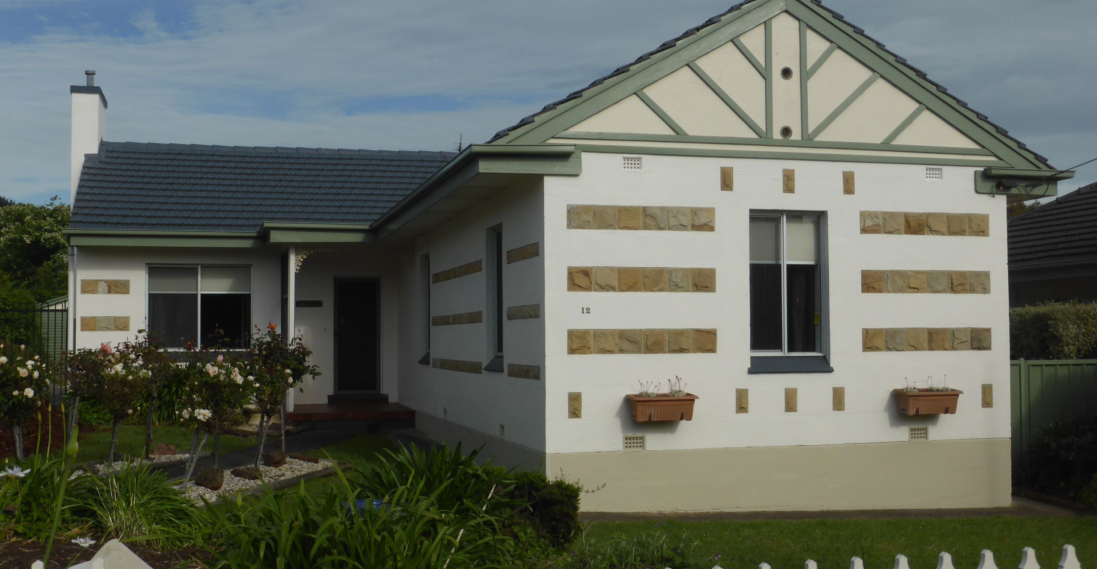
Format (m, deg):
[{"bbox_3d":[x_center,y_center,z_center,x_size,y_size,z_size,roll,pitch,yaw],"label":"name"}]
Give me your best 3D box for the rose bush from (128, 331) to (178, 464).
[{"bbox_3d":[-4.874,1.362,15.247,0.600,1.592,0.600,0,-3,-15],"label":"rose bush"}]

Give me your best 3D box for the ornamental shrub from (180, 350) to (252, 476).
[{"bbox_3d":[-3.723,1.478,13.853,0.760,1.464,0.760,0,-3,-15],"label":"ornamental shrub"}]

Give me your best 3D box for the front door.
[{"bbox_3d":[-3.467,0.932,22.401,0.830,2.090,0.070,0,-3,-15],"label":"front door"}]

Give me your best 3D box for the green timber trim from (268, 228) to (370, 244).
[{"bbox_3d":[-3.637,-0.768,19.693,1.647,0.213,0.090,0,-3,-15],"label":"green timber trim"}]

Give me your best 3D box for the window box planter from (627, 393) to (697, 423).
[{"bbox_3d":[1.188,1.284,12.891,0.730,0.277,0.220,0,-3,-15],"label":"window box planter"}]

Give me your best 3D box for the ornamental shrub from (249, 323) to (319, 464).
[{"bbox_3d":[-3.223,1.341,15.068,0.800,1.750,0.800,0,-3,-15],"label":"ornamental shrub"}]

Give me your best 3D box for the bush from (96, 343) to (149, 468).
[{"bbox_3d":[-5.025,1.417,14.610,0.630,1.485,0.630,0,-3,-15],"label":"bush"}]

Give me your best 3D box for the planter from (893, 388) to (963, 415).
[{"bbox_3d":[4.217,1.310,13.728,0.740,0.276,0.220,0,-3,-15],"label":"planter"}]

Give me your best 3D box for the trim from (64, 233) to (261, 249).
[{"bbox_3d":[-6.520,-0.736,21.194,3.153,0.210,0.090,0,-3,-15],"label":"trim"}]

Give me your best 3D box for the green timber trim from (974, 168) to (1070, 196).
[{"bbox_3d":[5.375,-1.160,14.190,1.204,0.300,0.140,0,-3,-15],"label":"green timber trim"}]

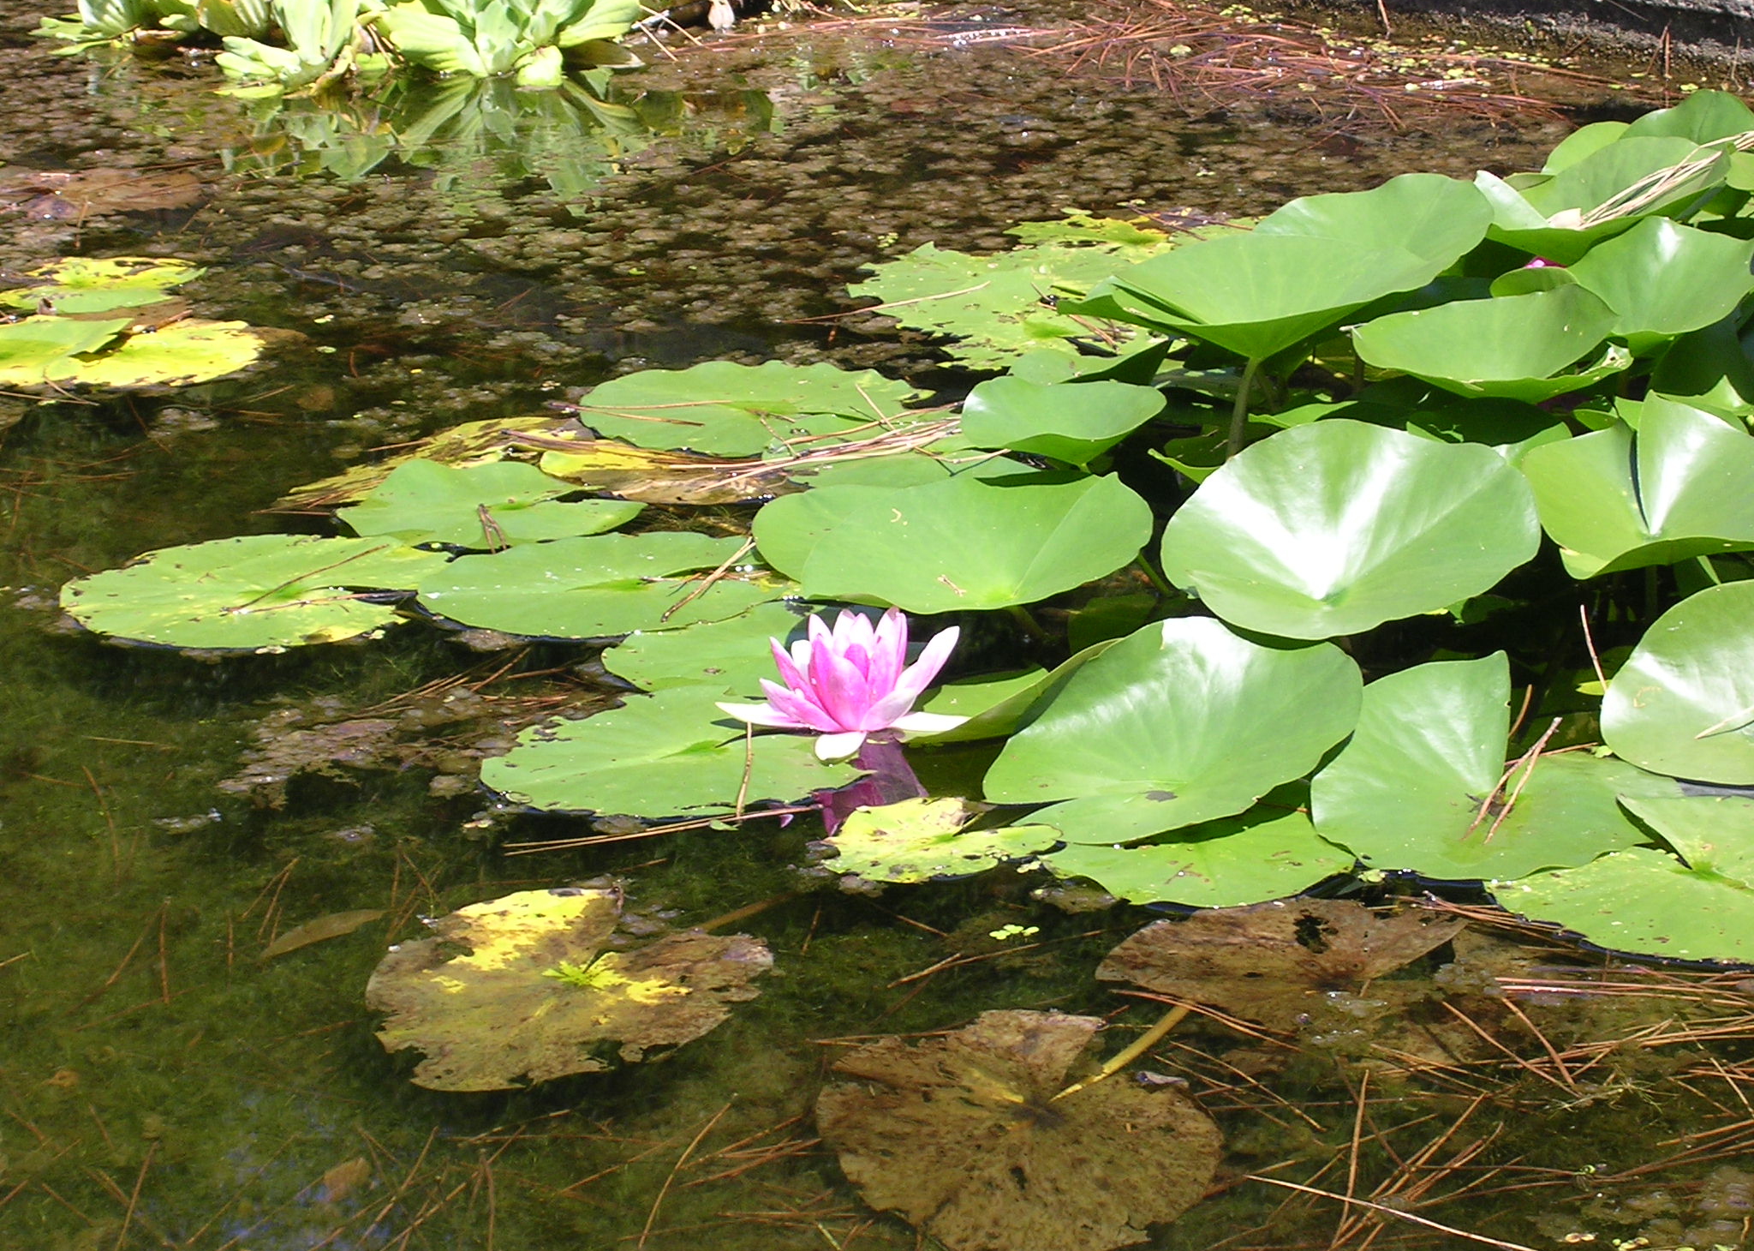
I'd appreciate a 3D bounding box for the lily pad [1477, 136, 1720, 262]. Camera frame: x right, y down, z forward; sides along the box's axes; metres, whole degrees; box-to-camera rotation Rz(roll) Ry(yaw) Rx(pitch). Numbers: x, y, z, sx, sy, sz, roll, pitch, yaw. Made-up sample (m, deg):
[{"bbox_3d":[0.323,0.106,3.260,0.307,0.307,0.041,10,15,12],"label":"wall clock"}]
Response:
[{"bbox_3d":[0.506,-0.276,4.083,0.172,0.060,0.175,0,27,0],"label":"lily pad"}]

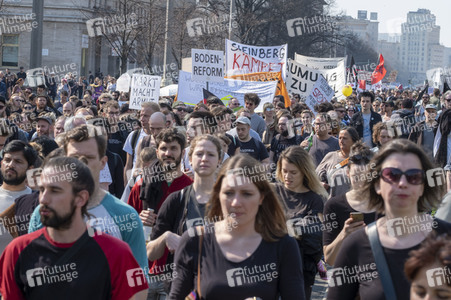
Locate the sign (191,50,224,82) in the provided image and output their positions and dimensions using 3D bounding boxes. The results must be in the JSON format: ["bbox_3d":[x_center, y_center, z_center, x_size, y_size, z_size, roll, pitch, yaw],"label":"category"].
[{"bbox_3d":[-0.249,-1.219,24.500,0.470,0.460,0.020,2,1,1],"label":"sign"}]

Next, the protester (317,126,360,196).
[{"bbox_3d":[1.089,0.557,16.233,0.520,1.560,0.380,2,3,22],"label":"protester"}]

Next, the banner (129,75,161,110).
[{"bbox_3d":[-1.167,-0.826,24.500,0.420,0.530,0.040,1,2,6],"label":"banner"}]

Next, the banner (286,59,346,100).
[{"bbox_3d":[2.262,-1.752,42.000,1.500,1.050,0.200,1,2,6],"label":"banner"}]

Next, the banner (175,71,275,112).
[{"bbox_3d":[0.039,-1.133,33.000,1.950,0.800,0.120,1,2,6],"label":"banner"}]

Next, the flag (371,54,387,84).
[{"bbox_3d":[5.251,-2.763,58.000,0.580,1.030,0.300,1,2,11],"label":"flag"}]

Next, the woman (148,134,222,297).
[{"bbox_3d":[-0.146,0.759,8.935,0.540,1.680,0.400,1,2,3],"label":"woman"}]

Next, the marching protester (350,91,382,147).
[{"bbox_3d":[1.887,0.117,22.838,0.500,1.800,0.340,1,2,6],"label":"marching protester"}]

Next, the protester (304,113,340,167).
[{"bbox_3d":[1.028,0.449,17.835,0.520,1.680,0.380,2,3,22],"label":"protester"}]

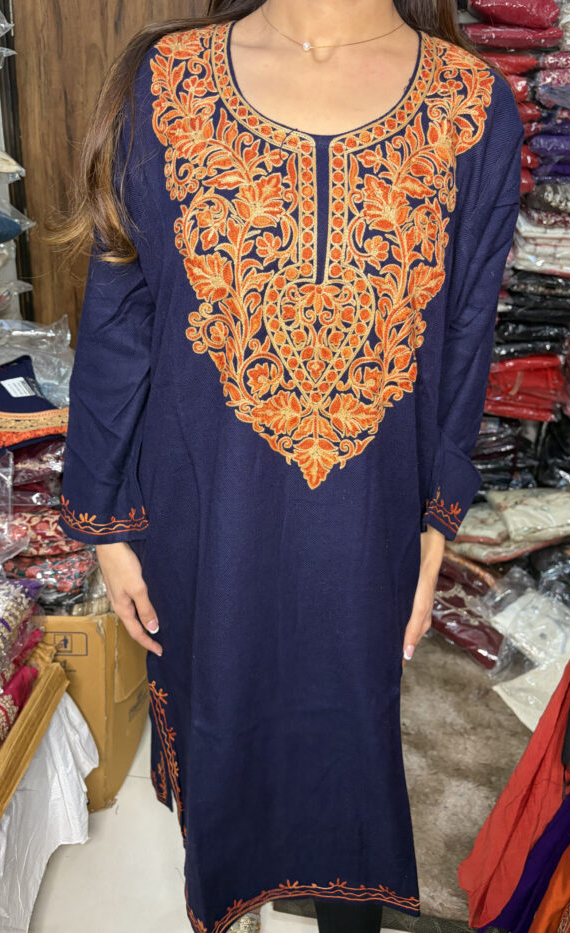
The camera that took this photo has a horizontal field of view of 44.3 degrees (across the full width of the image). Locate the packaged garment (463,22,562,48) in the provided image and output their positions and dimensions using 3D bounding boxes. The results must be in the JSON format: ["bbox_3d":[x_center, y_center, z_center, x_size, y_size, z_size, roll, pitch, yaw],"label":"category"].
[{"bbox_3d":[0.579,-1.129,1.908,0.255,0.055,0.310,0,16,0],"label":"packaged garment"}]

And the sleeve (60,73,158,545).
[{"bbox_3d":[-0.208,-0.177,0.864,0.125,0.560,0.145,7,15,-2],"label":"sleeve"}]

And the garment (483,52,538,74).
[{"bbox_3d":[0.535,-1.068,1.925,0.250,0.052,0.310,0,16,0],"label":"garment"}]

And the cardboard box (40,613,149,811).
[{"bbox_3d":[-0.500,0.425,1.519,0.340,0.410,0.360,0,16,0],"label":"cardboard box"}]

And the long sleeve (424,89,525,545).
[{"bbox_3d":[0.230,-0.180,0.874,0.110,0.560,0.150,1,13,0],"label":"long sleeve"}]

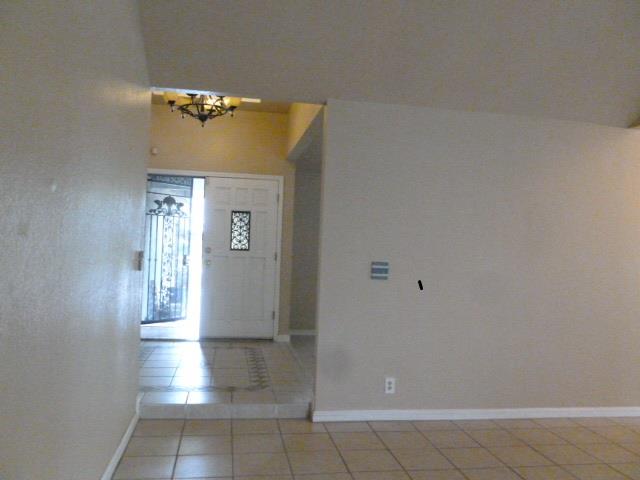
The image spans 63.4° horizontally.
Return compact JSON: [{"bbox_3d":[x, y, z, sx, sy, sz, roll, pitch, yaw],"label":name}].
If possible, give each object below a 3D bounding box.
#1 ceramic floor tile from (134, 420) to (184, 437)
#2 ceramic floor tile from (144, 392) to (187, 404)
[{"bbox_3d":[-1.109,1.303,3.571,0.326,0.010,0.326,2,-1,-10],"label":"ceramic floor tile"},{"bbox_3d":[-1.166,1.193,3.888,0.320,0.010,0.325,2,-1,-9],"label":"ceramic floor tile"}]

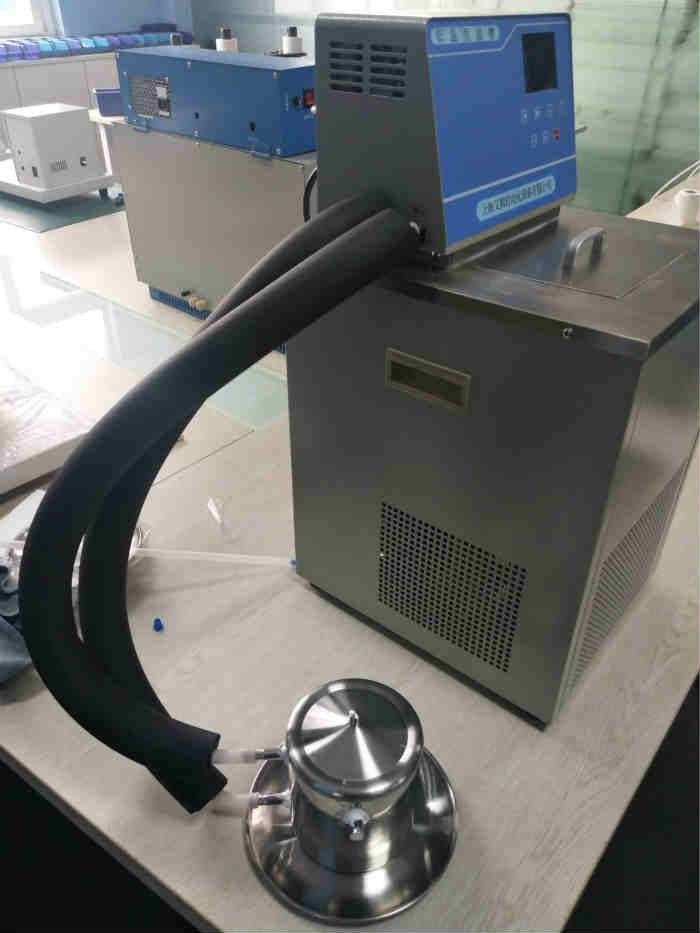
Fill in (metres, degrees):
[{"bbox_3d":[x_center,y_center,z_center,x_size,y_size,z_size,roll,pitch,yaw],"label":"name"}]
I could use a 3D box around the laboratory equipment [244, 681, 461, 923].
[{"bbox_3d":[0.002,0.306,0.701,0.222,0.167,0.222,0,34,0],"label":"laboratory equipment"}]

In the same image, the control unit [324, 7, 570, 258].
[{"bbox_3d":[0.129,-0.395,0.797,0.172,0.204,0.304,24,40,32],"label":"control unit"}]

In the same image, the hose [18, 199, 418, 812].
[{"bbox_3d":[-0.148,0.027,0.757,0.285,0.563,0.426,24,41,31],"label":"hose"}]

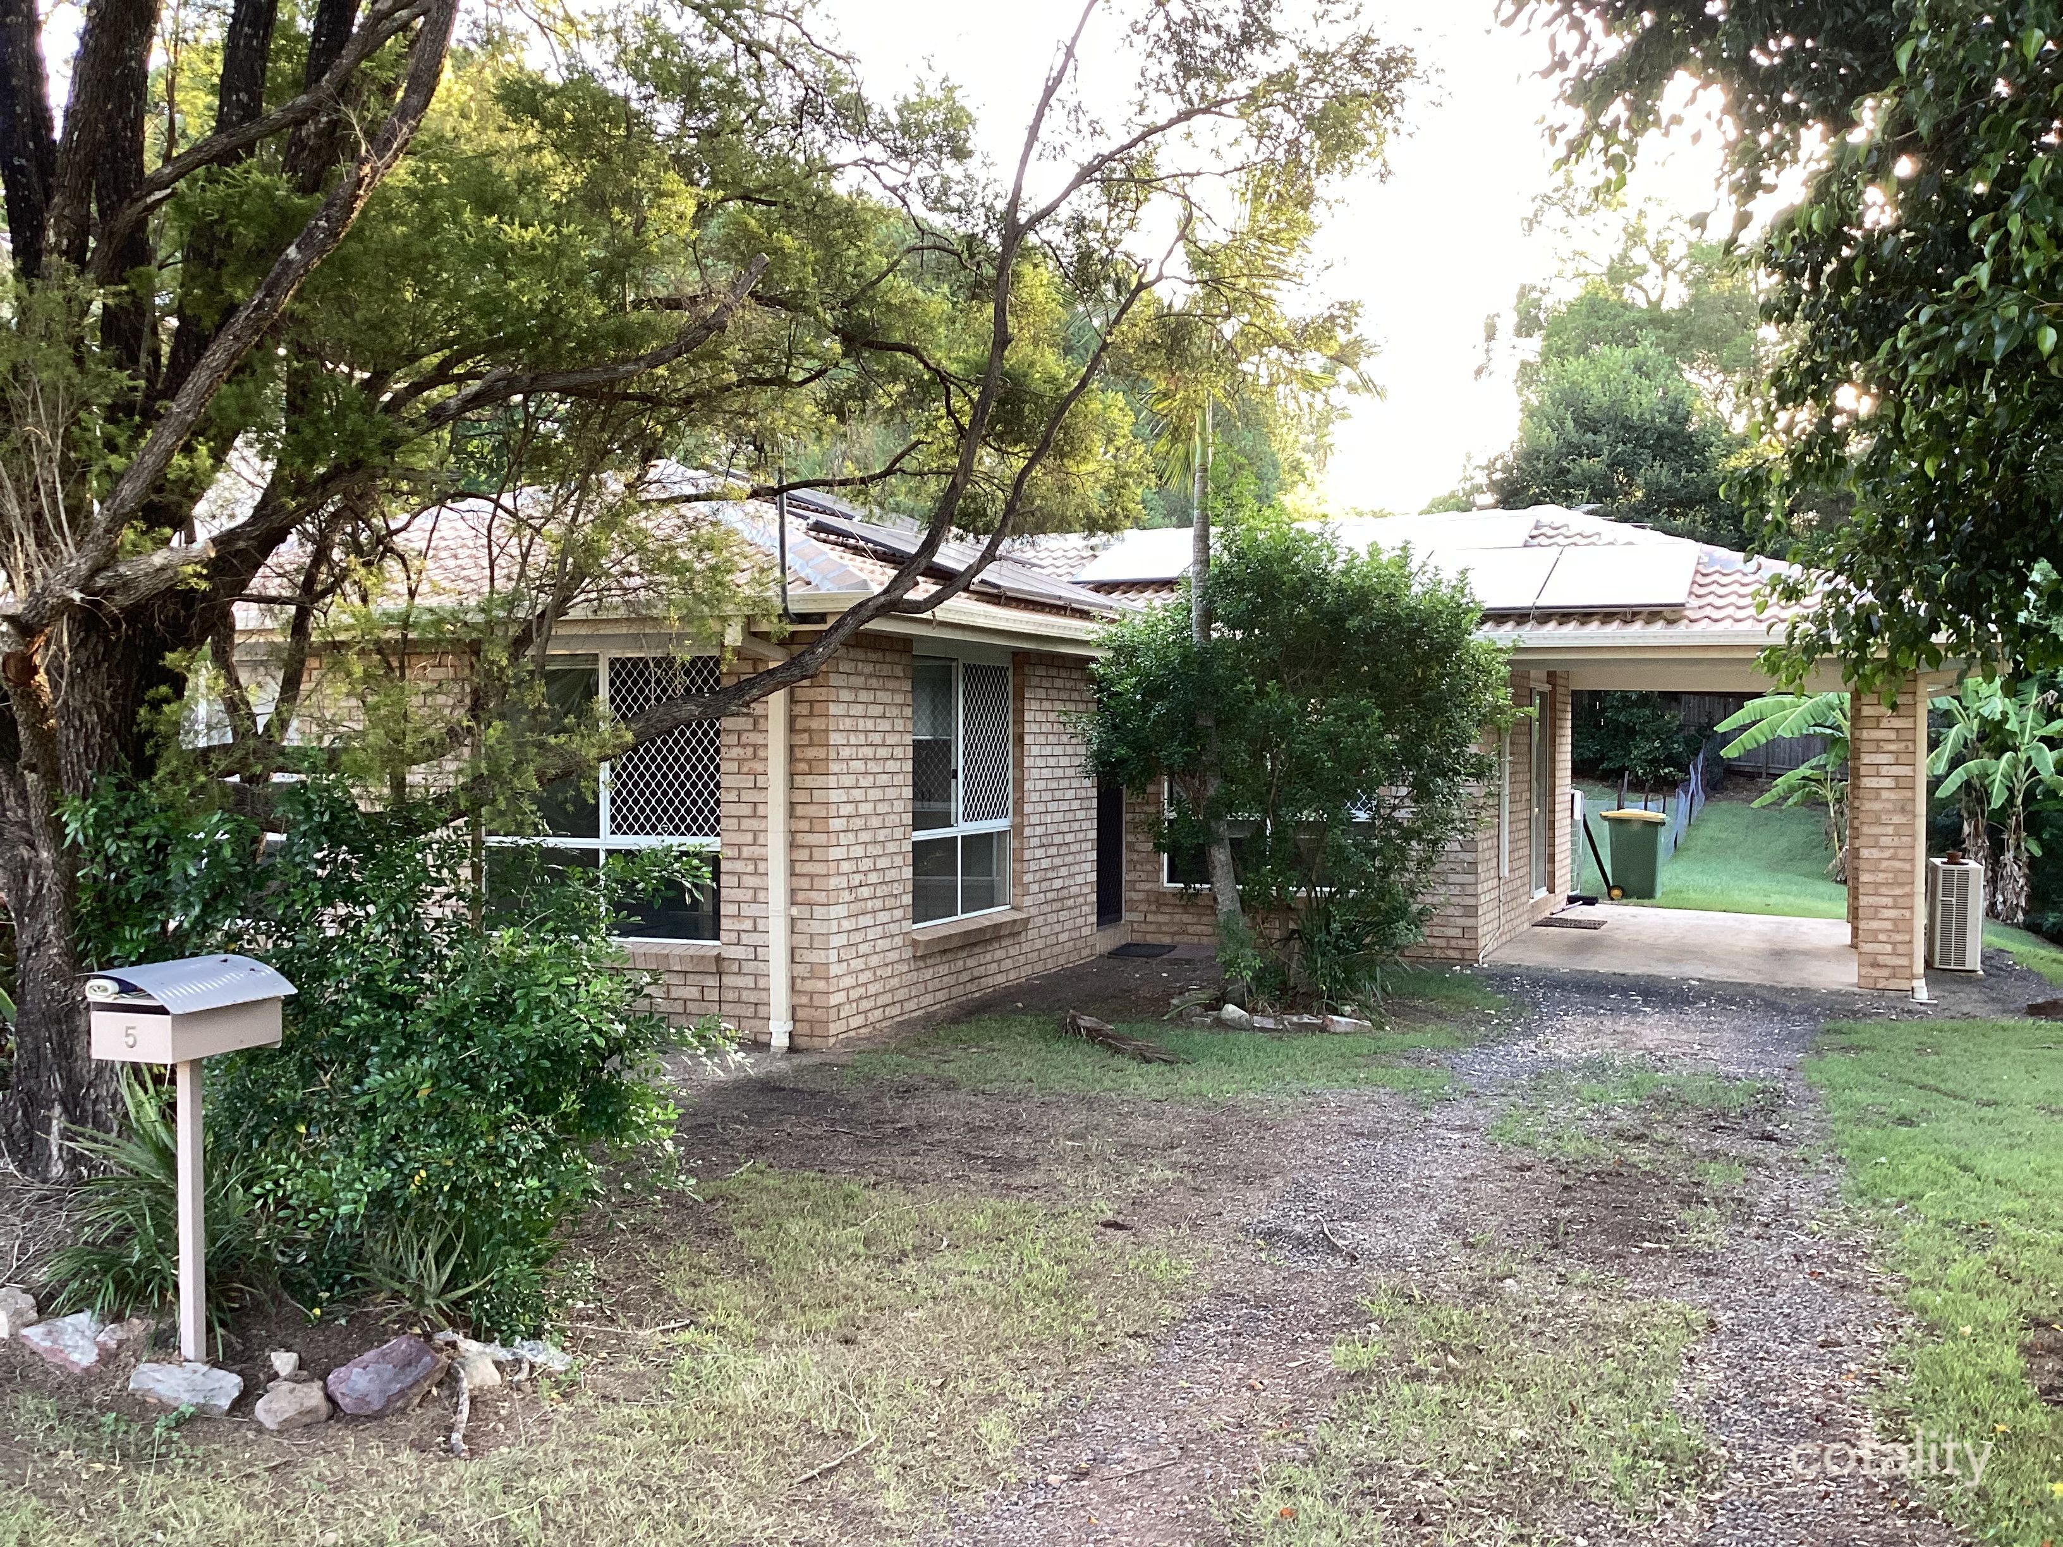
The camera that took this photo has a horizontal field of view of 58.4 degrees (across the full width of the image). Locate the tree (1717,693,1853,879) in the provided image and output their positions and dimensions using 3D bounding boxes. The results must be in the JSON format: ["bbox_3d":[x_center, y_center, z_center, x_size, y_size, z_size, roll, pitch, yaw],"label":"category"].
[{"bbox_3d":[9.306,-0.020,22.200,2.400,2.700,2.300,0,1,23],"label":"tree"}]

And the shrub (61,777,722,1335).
[{"bbox_3d":[-2.167,0.817,6.250,2.100,1.600,1.850,0,1,-19],"label":"shrub"}]

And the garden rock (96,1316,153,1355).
[{"bbox_3d":[-2.571,1.602,5.229,0.145,0.075,0.120,0,1,-26],"label":"garden rock"}]

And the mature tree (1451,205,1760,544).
[{"bbox_3d":[13.000,-6.600,42.000,7.200,12.600,7.000,0,1,18],"label":"mature tree"}]

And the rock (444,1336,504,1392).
[{"bbox_3d":[-1.493,1.593,4.948,0.150,0.105,0.140,0,1,-17],"label":"rock"}]

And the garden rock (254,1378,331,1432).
[{"bbox_3d":[-1.864,1.598,4.661,0.190,0.105,0.140,0,1,-22],"label":"garden rock"}]

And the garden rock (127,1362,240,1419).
[{"bbox_3d":[-2.175,1.599,4.754,0.285,0.100,0.160,0,1,-25],"label":"garden rock"}]

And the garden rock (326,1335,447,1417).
[{"bbox_3d":[-1.671,1.569,4.784,0.300,0.160,0.200,0,1,-19],"label":"garden rock"}]

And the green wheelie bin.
[{"bbox_3d":[6.980,0.924,21.400,0.735,1.060,0.580,0,1,20],"label":"green wheelie bin"}]

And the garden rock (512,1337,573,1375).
[{"bbox_3d":[-1.342,1.611,5.077,0.165,0.065,0.120,0,1,-15],"label":"garden rock"}]

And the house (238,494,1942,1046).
[{"bbox_3d":[0.571,-0.522,16.075,14.000,4.150,12.200,0,1,23],"label":"house"}]

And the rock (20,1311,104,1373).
[{"bbox_3d":[-2.670,1.582,5.089,0.215,0.120,0.170,-1,1,-28],"label":"rock"}]

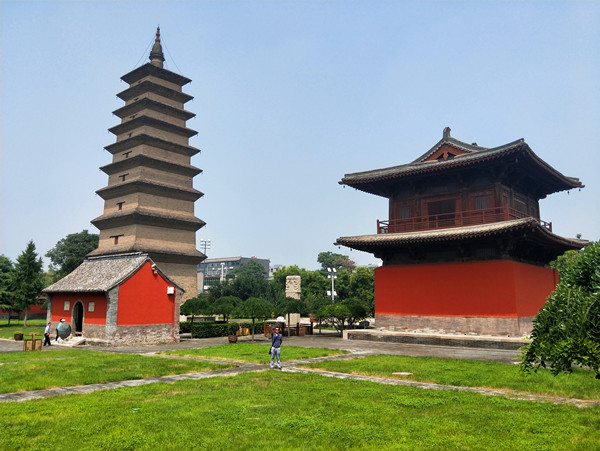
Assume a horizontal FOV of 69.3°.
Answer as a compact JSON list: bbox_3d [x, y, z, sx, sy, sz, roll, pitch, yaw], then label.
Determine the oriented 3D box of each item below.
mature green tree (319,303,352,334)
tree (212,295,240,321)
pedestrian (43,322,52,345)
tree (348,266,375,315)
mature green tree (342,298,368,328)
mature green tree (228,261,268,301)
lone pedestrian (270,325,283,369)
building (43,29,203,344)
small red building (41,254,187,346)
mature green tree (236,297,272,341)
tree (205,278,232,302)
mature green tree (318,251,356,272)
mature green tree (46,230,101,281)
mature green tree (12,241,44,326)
[{"bbox_3d":[3.021,7.981,36.674,2.940,2.727,2.940,0,-10,0],"label":"mature green tree"},{"bbox_3d":[-6.107,7.484,35.745,2.525,3.386,2.525,0,-10,0],"label":"tree"},{"bbox_3d":[-17.472,7.563,30.149,0.580,1.602,0.500,2,-10,-11],"label":"pedestrian"},{"bbox_3d":[9.212,9.535,61.266,6.000,7.470,6.000,-2,-10,8],"label":"tree"},{"bbox_3d":[5.170,8.619,41.638,3.038,3.176,3.038,0,-10,0],"label":"mature green tree"},{"bbox_3d":[-7.388,9.778,65.291,6.391,9.027,6.391,0,-10,0],"label":"mature green tree"},{"bbox_3d":[-0.964,5.038,17.908,0.550,1.720,0.360,0,-10,0],"label":"lone pedestrian"},{"bbox_3d":[-19.077,-7.600,56.084,10.500,39.620,10.500,-7,-12,36],"label":"building"},{"bbox_3d":[-13.911,5.484,32.313,8.600,6.090,6.100,-7,-12,36],"label":"small red building"},{"bbox_3d":[-3.328,6.758,31.101,2.713,3.219,2.713,0,-10,0],"label":"mature green tree"},{"bbox_3d":[-12.537,11.265,67.065,5.000,6.100,5.000,2,-10,-10],"label":"tree"},{"bbox_3d":[7.452,11.346,87.333,8.500,12.680,8.500,-1,-10,5],"label":"mature green tree"},{"bbox_3d":[-34.737,7.375,65.707,9.000,13.400,9.000,5,-11,-27],"label":"mature green tree"},{"bbox_3d":[-30.489,6.534,48.600,3.615,9.678,3.615,0,-10,0],"label":"mature green tree"}]

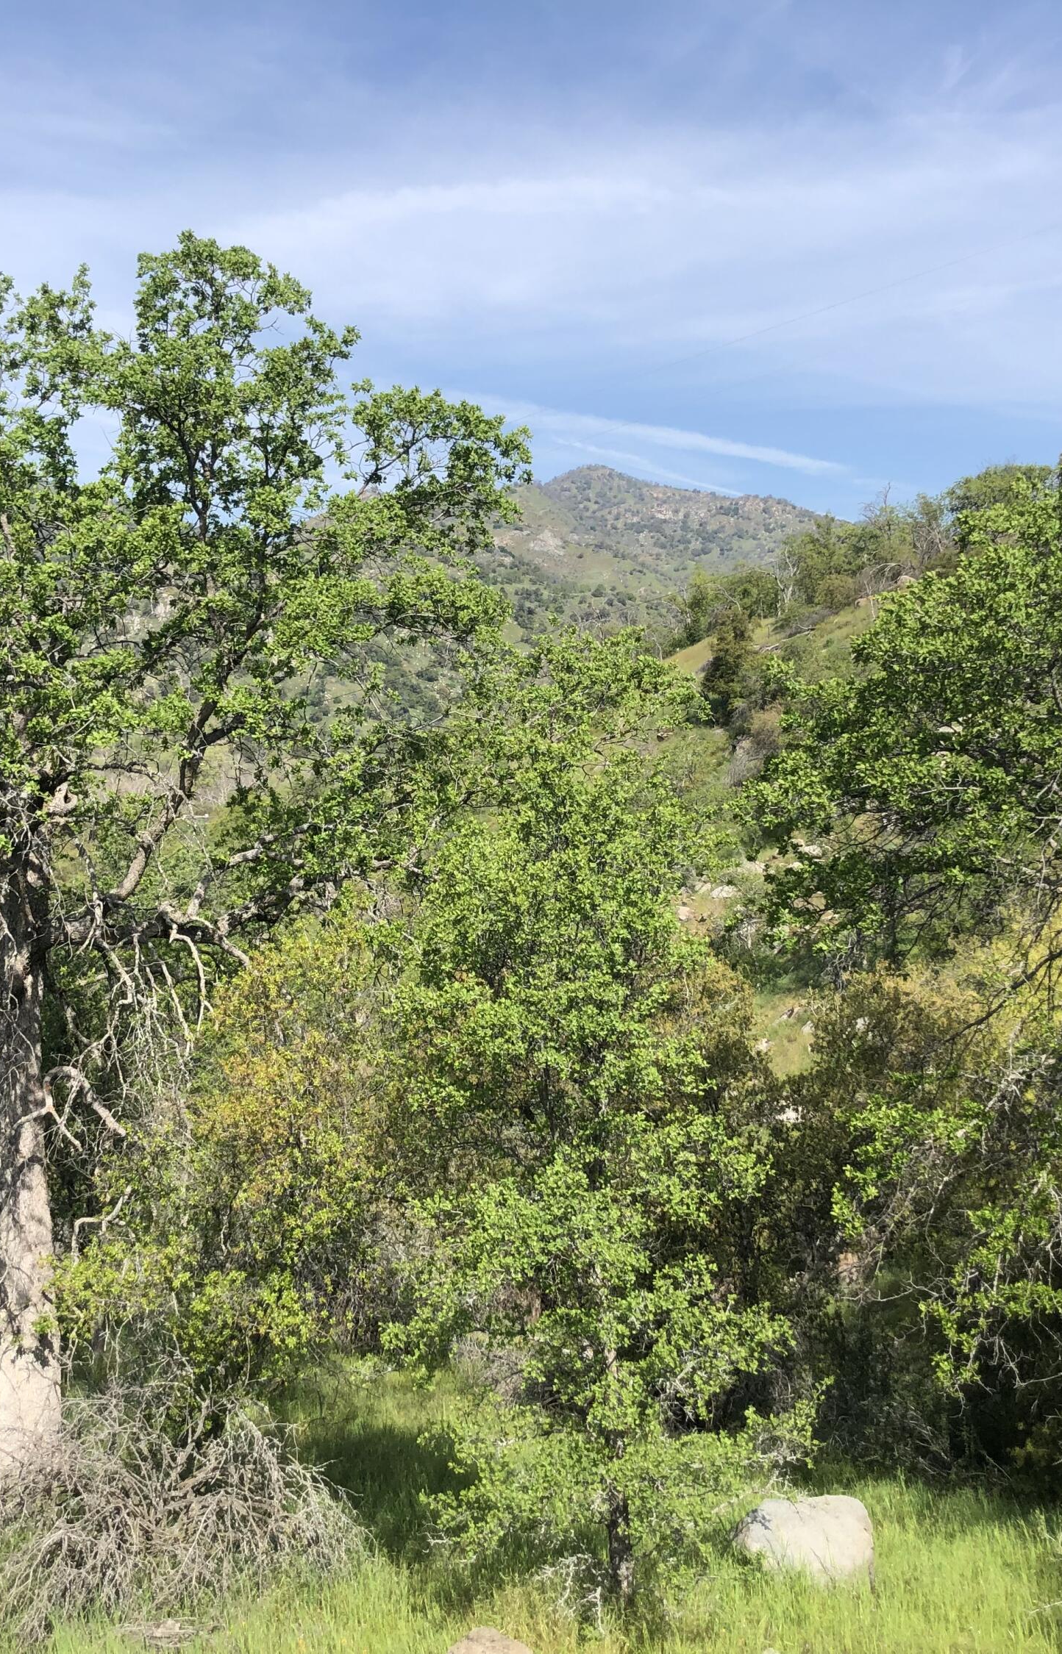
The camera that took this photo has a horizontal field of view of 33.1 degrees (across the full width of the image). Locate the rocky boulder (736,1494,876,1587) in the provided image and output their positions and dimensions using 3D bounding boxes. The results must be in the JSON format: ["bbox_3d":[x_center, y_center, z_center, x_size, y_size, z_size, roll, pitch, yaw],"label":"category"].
[{"bbox_3d":[2.104,5.484,13.700,1.070,0.680,0.850,0,0,0],"label":"rocky boulder"}]

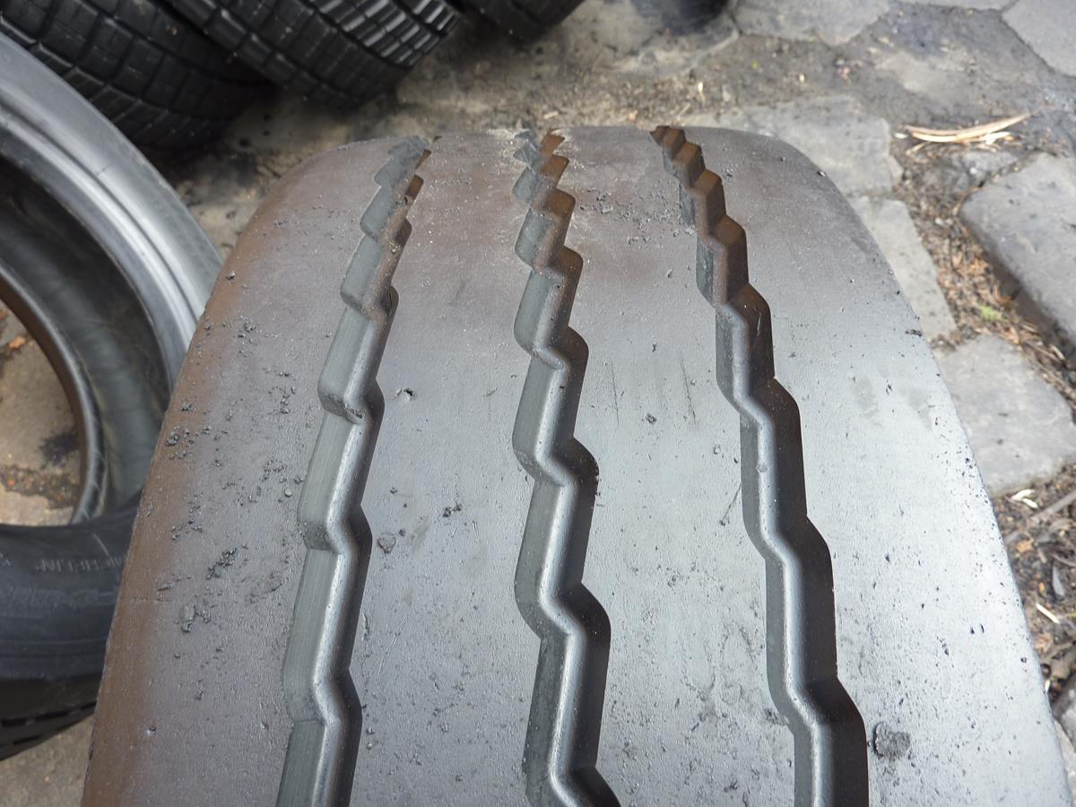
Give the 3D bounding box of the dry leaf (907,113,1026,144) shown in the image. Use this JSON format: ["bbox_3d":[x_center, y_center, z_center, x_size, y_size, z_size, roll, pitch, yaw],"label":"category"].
[{"bbox_3d":[0.892,-0.569,1.610,0.252,0.020,0.058,-5,58,0],"label":"dry leaf"}]

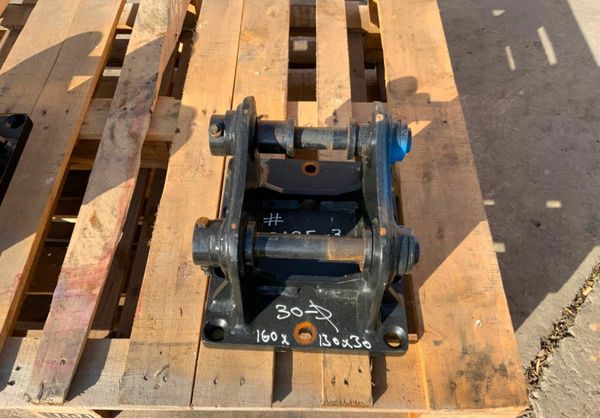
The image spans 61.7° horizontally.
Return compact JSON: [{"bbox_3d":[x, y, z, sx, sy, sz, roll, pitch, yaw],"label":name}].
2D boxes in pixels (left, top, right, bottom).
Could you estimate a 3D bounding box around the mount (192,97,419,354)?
[{"bbox_3d":[0.008,0.010,0.661,0.272,0.177,0.306,2,57,1],"label":"mount"}]

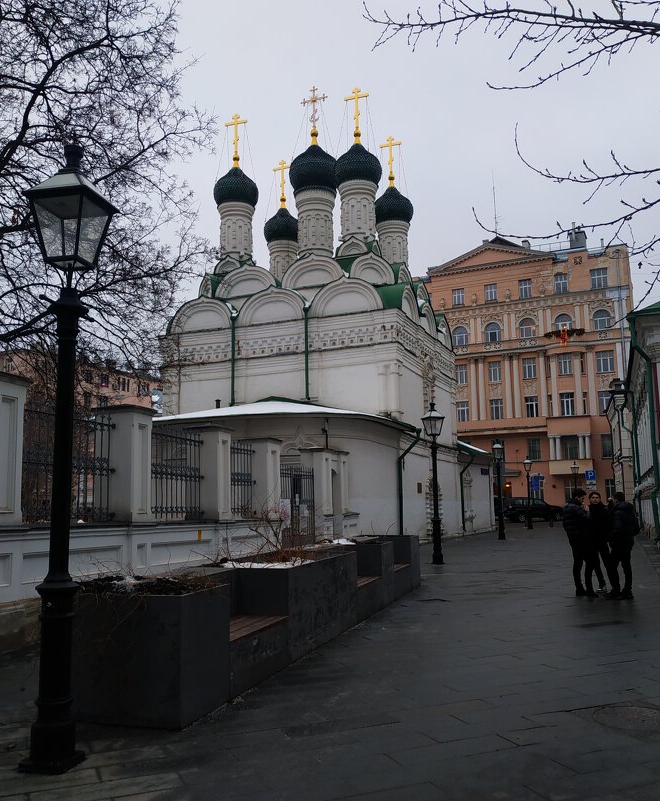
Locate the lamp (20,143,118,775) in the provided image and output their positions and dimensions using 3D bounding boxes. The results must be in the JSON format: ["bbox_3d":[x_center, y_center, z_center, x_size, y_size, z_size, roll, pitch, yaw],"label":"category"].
[{"bbox_3d":[-1.855,0.237,5.131,0.480,4.236,0.480,-3,-8,12],"label":"lamp"}]

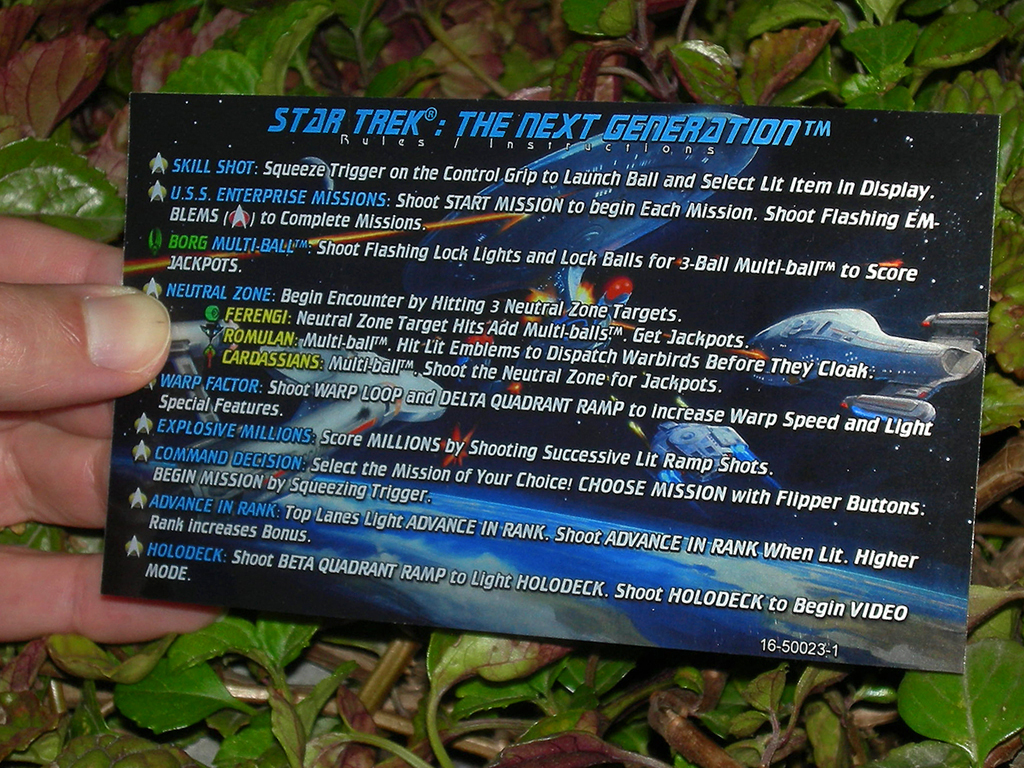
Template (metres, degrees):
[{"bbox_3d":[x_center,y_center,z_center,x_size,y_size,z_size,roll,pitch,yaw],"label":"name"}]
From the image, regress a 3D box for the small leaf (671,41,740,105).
[{"bbox_3d":[0.033,-0.052,0.482,0.013,0.007,0.010,0,52,0],"label":"small leaf"}]

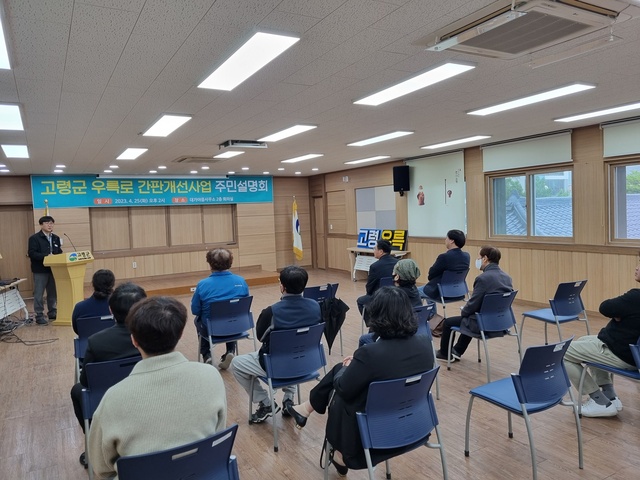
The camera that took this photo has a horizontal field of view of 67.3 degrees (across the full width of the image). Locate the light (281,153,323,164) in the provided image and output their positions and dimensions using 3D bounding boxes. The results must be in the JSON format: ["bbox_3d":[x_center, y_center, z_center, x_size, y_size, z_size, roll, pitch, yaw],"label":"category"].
[{"bbox_3d":[-0.328,-1.529,8.957,0.280,0.050,1.250,-4,4,-29],"label":"light"}]

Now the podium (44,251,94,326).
[{"bbox_3d":[-3.898,0.752,7.566,0.430,1.140,0.620,-2,3,11],"label":"podium"}]

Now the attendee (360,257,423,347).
[{"bbox_3d":[0.533,0.713,3.977,0.520,1.155,0.700,-4,3,-34],"label":"attendee"}]

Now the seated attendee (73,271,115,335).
[{"bbox_3d":[-1.861,0.801,4.129,0.490,1.160,0.700,-4,3,-30],"label":"seated attendee"}]

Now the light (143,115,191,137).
[{"bbox_3d":[-1.696,-1.265,5.281,0.284,0.050,1.240,-4,3,-30],"label":"light"}]

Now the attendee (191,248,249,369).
[{"bbox_3d":[-1.026,0.698,4.686,0.540,1.245,0.720,-4,3,-30],"label":"attendee"}]

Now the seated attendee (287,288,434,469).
[{"bbox_3d":[0.176,0.783,2.552,0.500,1.180,0.940,-4,3,-36],"label":"seated attendee"}]

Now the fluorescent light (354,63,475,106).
[{"bbox_3d":[0.731,-1.304,4.029,0.284,0.050,1.240,-4,3,-30],"label":"fluorescent light"}]

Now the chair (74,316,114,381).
[{"bbox_3d":[-1.783,0.984,4.005,0.460,0.800,0.540,-4,3,-30],"label":"chair"}]

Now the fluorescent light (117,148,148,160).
[{"bbox_3d":[-2.824,-1.312,7.242,0.284,0.050,1.240,-4,3,-30],"label":"fluorescent light"}]

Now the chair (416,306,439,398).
[{"bbox_3d":[0.639,0.890,3.904,0.470,0.800,0.540,-4,3,-30],"label":"chair"}]

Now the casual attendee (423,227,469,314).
[{"bbox_3d":[1.637,0.516,6.573,0.570,1.300,0.680,-4,4,-35],"label":"casual attendee"}]

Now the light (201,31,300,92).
[{"bbox_3d":[-0.541,-1.199,3.340,0.310,0.050,1.240,-4,3,-30],"label":"light"}]

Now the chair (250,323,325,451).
[{"bbox_3d":[-0.226,1.009,3.559,0.490,0.800,0.530,-4,4,-29],"label":"chair"}]

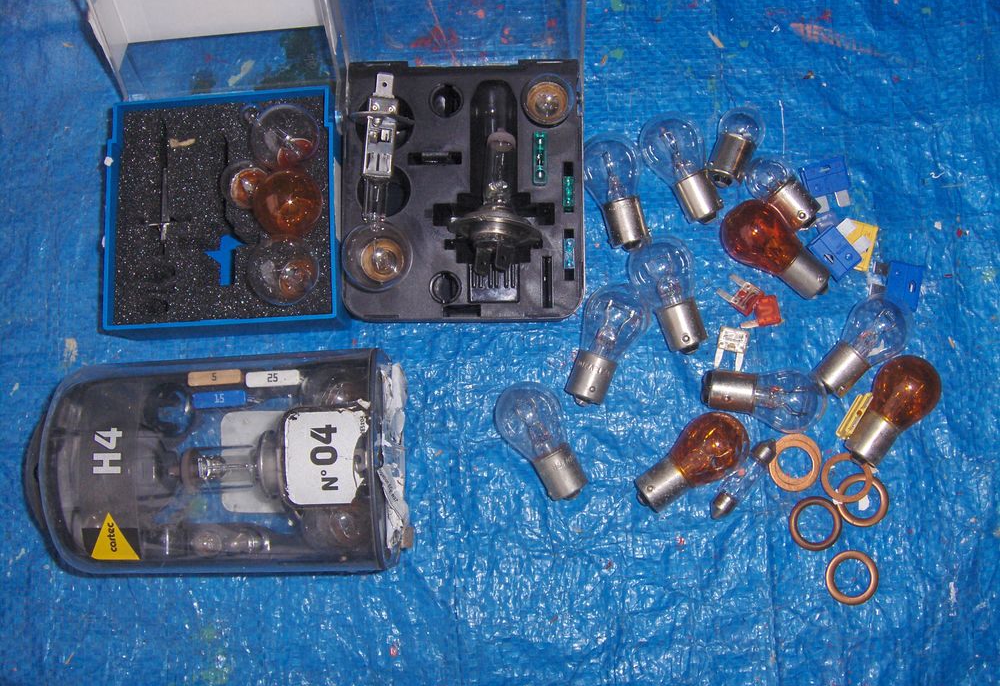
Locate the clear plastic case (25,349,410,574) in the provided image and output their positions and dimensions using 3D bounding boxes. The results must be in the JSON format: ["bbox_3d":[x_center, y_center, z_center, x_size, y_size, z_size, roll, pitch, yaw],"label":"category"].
[{"bbox_3d":[-0.104,0.048,0.392,0.128,0.060,0.078,-2,79,2],"label":"clear plastic case"}]

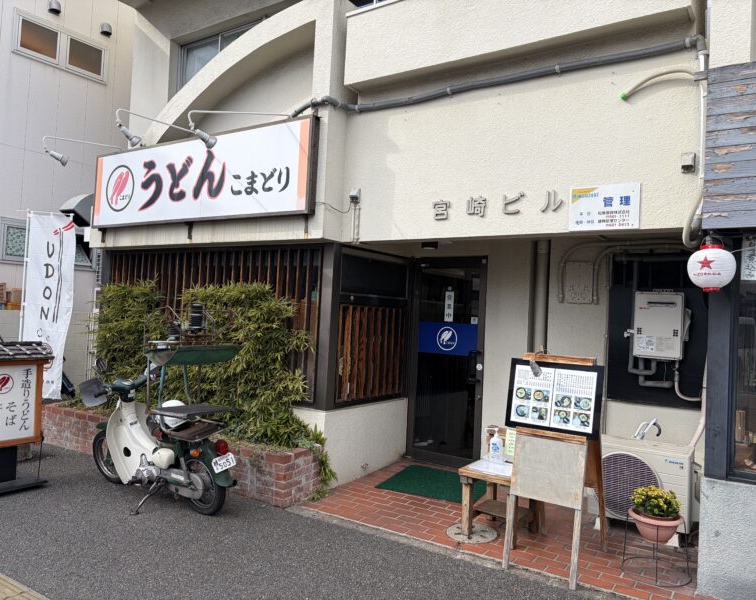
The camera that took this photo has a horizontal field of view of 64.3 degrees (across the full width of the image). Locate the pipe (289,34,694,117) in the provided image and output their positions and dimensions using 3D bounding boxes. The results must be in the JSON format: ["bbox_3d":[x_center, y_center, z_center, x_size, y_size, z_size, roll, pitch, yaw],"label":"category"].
[{"bbox_3d":[0.638,-1.644,4.554,3.250,0.170,0.270,2,-2,34],"label":"pipe"}]

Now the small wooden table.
[{"bbox_3d":[0.908,1.479,4.431,0.440,0.480,0.490,2,-2,34],"label":"small wooden table"}]

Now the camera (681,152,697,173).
[{"bbox_3d":[1.890,-0.833,3.654,0.085,0.125,0.070,1,-1,34],"label":"camera"}]

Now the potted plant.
[{"bbox_3d":[1.747,1.334,3.772,0.335,0.340,0.335,1,-1,34],"label":"potted plant"}]

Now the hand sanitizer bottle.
[{"bbox_3d":[0.905,1.096,4.555,0.100,0.245,0.100,2,-1,0],"label":"hand sanitizer bottle"}]

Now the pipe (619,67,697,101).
[{"bbox_3d":[1.801,-1.392,3.874,0.460,0.155,0.110,2,-2,34],"label":"pipe"}]

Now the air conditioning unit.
[{"bbox_3d":[1.931,1.345,4.433,0.680,0.545,0.285,1,-1,34],"label":"air conditioning unit"}]

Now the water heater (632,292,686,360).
[{"bbox_3d":[2.224,0.197,4.728,0.348,0.500,0.200,1,-1,34],"label":"water heater"}]

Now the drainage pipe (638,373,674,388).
[{"bbox_3d":[2.194,0.634,4.734,0.250,0.115,0.070,1,-1,34],"label":"drainage pipe"}]

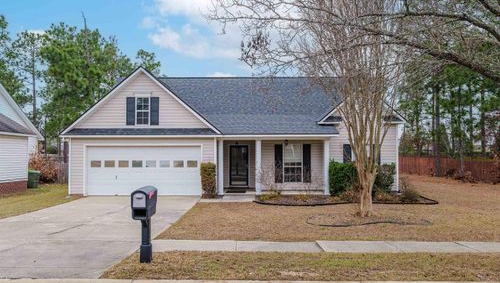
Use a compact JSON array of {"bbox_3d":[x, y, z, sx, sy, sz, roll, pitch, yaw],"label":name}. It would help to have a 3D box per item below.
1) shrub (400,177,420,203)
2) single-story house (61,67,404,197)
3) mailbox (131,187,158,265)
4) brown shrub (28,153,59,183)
[{"bbox_3d":[6.240,1.906,16.200,0.800,1.000,0.800,0,-2,0],"label":"shrub"},{"bbox_3d":[-0.490,-0.521,23.437,14.700,6.240,12.600,0,-2,0],"label":"single-story house"},{"bbox_3d":[-1.730,1.383,6.902,0.260,1.250,0.560,0,-2,4],"label":"mailbox"},{"bbox_3d":[-13.300,1.740,26.800,2.050,1.930,1.900,0,-2,0],"label":"brown shrub"}]

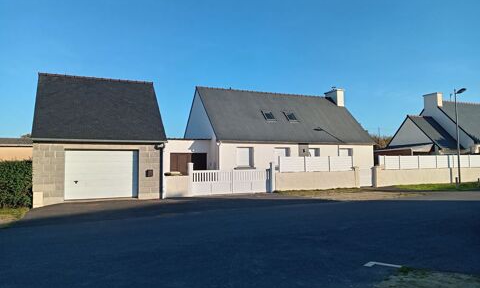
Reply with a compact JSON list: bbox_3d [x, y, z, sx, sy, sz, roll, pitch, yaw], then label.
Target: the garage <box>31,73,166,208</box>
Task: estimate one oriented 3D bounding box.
[{"bbox_3d":[-6.960,-0.274,18.470,5.340,6.060,5.930,1,-5,-25],"label":"garage"}]

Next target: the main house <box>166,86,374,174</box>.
[{"bbox_3d":[1.985,-0.770,29.347,14.560,7.500,8.130,1,-5,-25],"label":"main house"}]

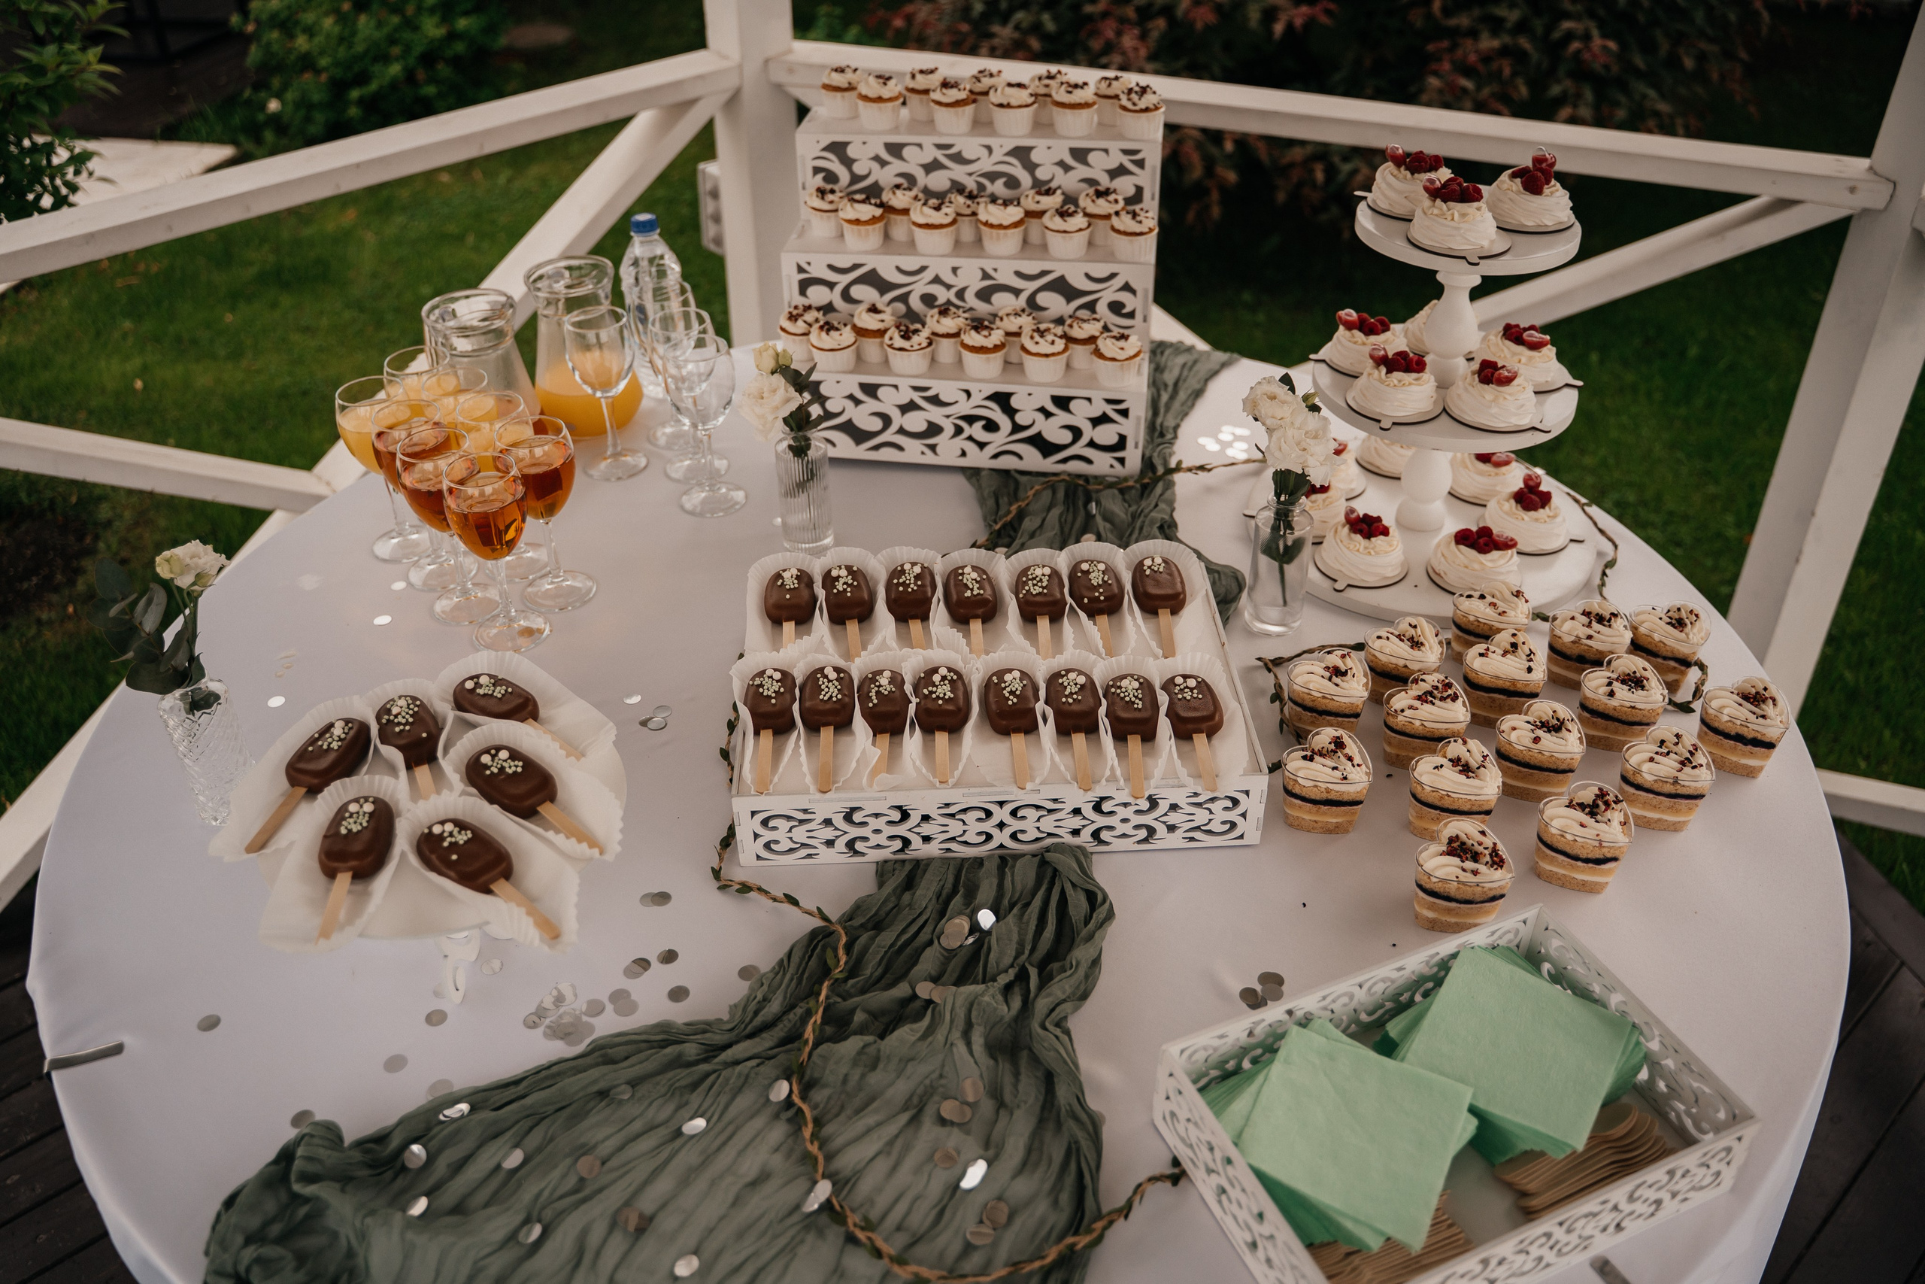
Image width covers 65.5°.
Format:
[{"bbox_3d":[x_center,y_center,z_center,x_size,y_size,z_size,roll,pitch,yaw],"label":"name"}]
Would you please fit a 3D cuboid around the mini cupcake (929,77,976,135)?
[{"bbox_3d":[-0.010,-0.599,1.672,0.052,0.054,0.052,4,36,7],"label":"mini cupcake"}]

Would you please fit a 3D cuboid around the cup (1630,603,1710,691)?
[{"bbox_3d":[0.661,0.011,1.395,0.074,0.062,0.076,-12,37,-16],"label":"cup"}]

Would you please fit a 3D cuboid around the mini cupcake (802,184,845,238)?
[{"bbox_3d":[-0.159,-0.500,1.731,0.053,0.054,0.053,5,36,8],"label":"mini cupcake"}]

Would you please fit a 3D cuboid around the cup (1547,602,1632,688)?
[{"bbox_3d":[0.590,0.011,1.395,0.074,0.062,0.076,-21,40,-26],"label":"cup"}]

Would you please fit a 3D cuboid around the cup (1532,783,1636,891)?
[{"bbox_3d":[0.512,0.167,1.222,0.077,0.063,0.072,-23,41,-27],"label":"cup"}]

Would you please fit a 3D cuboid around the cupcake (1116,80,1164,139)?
[{"bbox_3d":[0.200,-0.597,1.678,0.054,0.056,0.054,5,36,8],"label":"cupcake"}]

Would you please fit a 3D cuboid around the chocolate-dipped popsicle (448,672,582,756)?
[{"bbox_3d":[-0.348,0.059,1.183,0.150,0.020,0.044,27,43,33],"label":"chocolate-dipped popsicle"}]

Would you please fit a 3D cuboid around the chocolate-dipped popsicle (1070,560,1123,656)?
[{"bbox_3d":[0.127,-0.033,1.352,0.046,0.023,0.148,-2,36,-1],"label":"chocolate-dipped popsicle"}]

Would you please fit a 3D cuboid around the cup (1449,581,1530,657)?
[{"bbox_3d":[0.474,-0.009,1.337,0.066,0.062,0.067,-24,41,-29],"label":"cup"}]

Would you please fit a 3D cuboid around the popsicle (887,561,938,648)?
[{"bbox_3d":[-0.039,-0.020,1.291,0.044,0.022,0.146,-3,41,-4],"label":"popsicle"}]

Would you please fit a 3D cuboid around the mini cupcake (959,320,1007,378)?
[{"bbox_3d":[0.023,-0.327,1.657,0.051,0.058,0.051,0,35,0],"label":"mini cupcake"}]

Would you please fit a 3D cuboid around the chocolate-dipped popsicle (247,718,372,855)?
[{"bbox_3d":[-0.478,0.105,1.095,0.044,0.022,0.146,8,36,12],"label":"chocolate-dipped popsicle"}]

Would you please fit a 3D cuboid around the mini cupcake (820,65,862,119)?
[{"bbox_3d":[-0.142,-0.647,1.758,0.052,0.055,0.052,5,36,8],"label":"mini cupcake"}]

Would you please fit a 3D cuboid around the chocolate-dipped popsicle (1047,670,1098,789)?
[{"bbox_3d":[0.092,0.067,1.186,0.043,0.022,0.149,-2,36,0],"label":"chocolate-dipped popsicle"}]

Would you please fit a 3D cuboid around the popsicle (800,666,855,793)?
[{"bbox_3d":[-0.107,0.069,1.189,0.044,0.022,0.152,-3,36,-1],"label":"popsicle"}]

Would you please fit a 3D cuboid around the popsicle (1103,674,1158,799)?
[{"bbox_3d":[0.136,0.071,1.179,0.043,0.022,0.149,1,36,4],"label":"popsicle"}]

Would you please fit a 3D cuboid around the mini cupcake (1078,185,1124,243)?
[{"bbox_3d":[0.158,-0.488,1.705,0.055,0.057,0.055,5,36,8],"label":"mini cupcake"}]

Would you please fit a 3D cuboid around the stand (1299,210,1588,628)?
[{"bbox_3d":[0.475,-0.255,1.484,0.350,0.335,0.350,0,35,0],"label":"stand"}]

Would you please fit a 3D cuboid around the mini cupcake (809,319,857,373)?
[{"bbox_3d":[-0.137,-0.326,1.626,0.052,0.053,0.052,3,36,6],"label":"mini cupcake"}]

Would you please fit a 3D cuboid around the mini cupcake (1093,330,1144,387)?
[{"bbox_3d":[0.166,-0.303,1.600,0.054,0.052,0.054,4,36,8],"label":"mini cupcake"}]

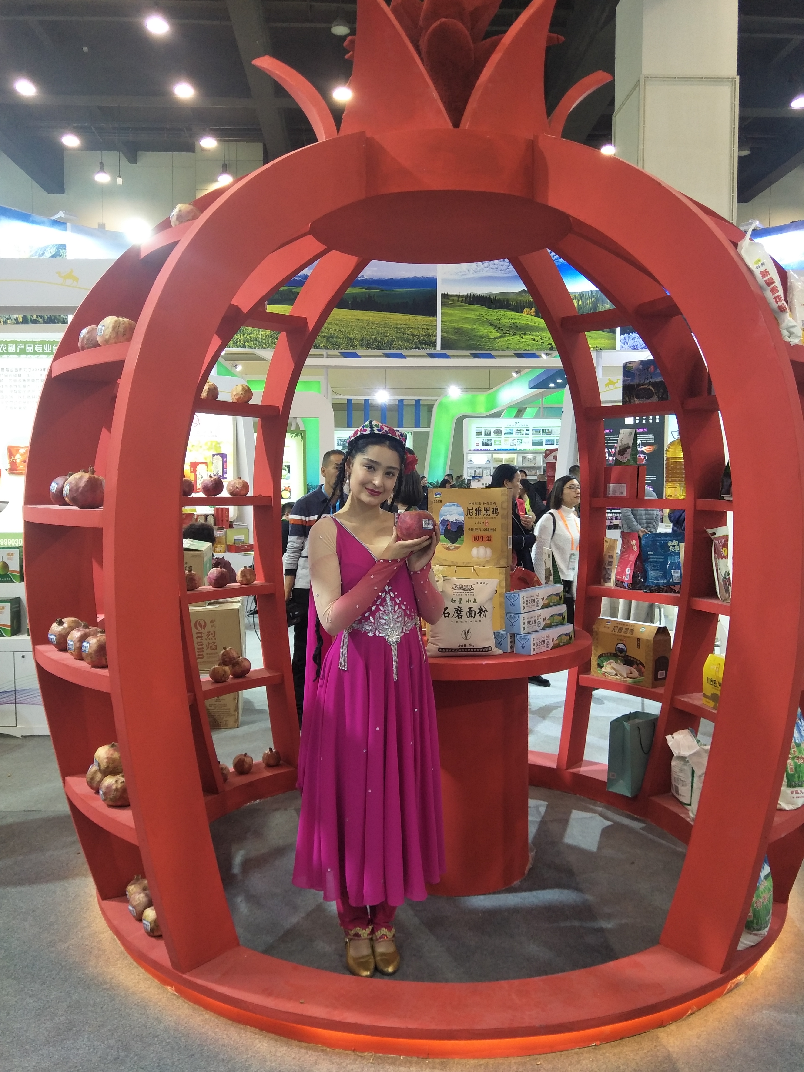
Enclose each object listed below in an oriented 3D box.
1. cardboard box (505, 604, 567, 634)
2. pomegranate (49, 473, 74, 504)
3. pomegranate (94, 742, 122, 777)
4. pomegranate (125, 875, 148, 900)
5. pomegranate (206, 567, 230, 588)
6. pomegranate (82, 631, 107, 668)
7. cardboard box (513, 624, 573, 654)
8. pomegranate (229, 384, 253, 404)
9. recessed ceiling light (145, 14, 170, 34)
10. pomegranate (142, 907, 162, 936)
[{"bbox_3d":[0.488,0.297,2.679,0.063,0.068,0.300,4,5,42],"label":"cardboard box"},{"bbox_3d":[-0.997,-0.137,2.190,0.093,0.097,0.093,0,4,0],"label":"pomegranate"},{"bbox_3d":[-0.854,0.658,2.186,0.098,0.095,0.098,0,4,0],"label":"pomegranate"},{"bbox_3d":[-0.857,1.151,2.425,0.086,0.092,0.086,0,4,0],"label":"pomegranate"},{"bbox_3d":[-0.859,0.195,3.489,0.099,0.097,0.099,0,4,0],"label":"pomegranate"},{"bbox_3d":[-0.802,0.305,1.977,0.100,0.095,0.100,0,4,0],"label":"pomegranate"},{"bbox_3d":[0.511,0.365,2.654,0.070,0.070,0.272,4,6,44],"label":"cardboard box"},{"bbox_3d":[-0.753,-0.666,3.500,0.104,0.097,0.104,0,4,0],"label":"pomegranate"},{"bbox_3d":[-4.534,-9.488,13.782,0.430,0.250,0.430,0,4,0],"label":"recessed ceiling light"},{"bbox_3d":[-0.744,1.175,2.264,0.086,0.086,0.086,-1,4,-19],"label":"pomegranate"}]

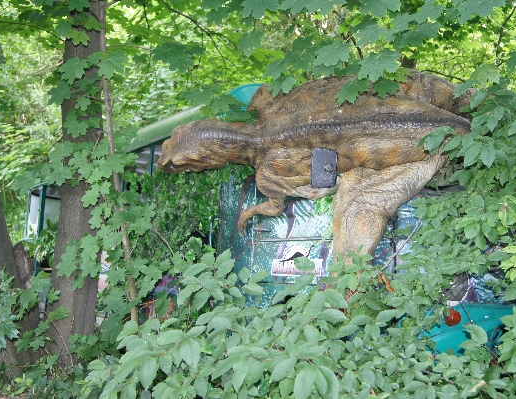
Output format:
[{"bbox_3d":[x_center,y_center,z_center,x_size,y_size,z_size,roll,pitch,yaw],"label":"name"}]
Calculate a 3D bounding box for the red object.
[{"bbox_3d":[1.048,0.633,3.750,0.100,0.100,0.055,3,-2,-38],"label":"red object"}]

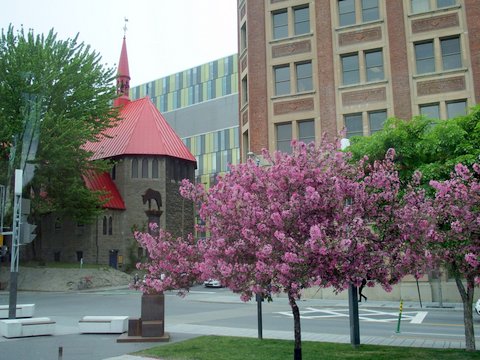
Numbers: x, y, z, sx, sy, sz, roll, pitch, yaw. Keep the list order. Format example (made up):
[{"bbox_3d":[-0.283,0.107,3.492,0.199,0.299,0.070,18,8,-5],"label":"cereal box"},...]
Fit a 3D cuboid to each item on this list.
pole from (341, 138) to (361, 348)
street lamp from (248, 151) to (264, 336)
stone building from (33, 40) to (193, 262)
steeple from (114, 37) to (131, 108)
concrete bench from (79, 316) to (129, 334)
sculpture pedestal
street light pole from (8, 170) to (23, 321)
[{"bbox_3d":[2.663,1.420,12.669,0.240,4.970,0.240,-1,-10,0],"label":"pole"},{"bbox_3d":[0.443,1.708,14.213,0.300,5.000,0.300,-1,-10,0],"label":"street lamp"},{"bbox_3d":[-17.171,-4.134,72.398,18.500,33.000,15.500,-6,-12,29],"label":"stone building"},{"bbox_3d":[-16.789,-15.481,75.979,2.100,10.200,2.100,-1,-10,0],"label":"steeple"},{"bbox_3d":[-4.042,4.356,15.730,1.320,0.420,0.620,-1,-10,0],"label":"concrete bench"},{"bbox_3d":[-2.514,3.597,14.041,1.280,1.280,1.150,0,-10,-4],"label":"sculpture pedestal"},{"bbox_3d":[-7.169,2.173,16.774,0.240,5.150,0.240,-1,-10,0],"label":"street light pole"}]

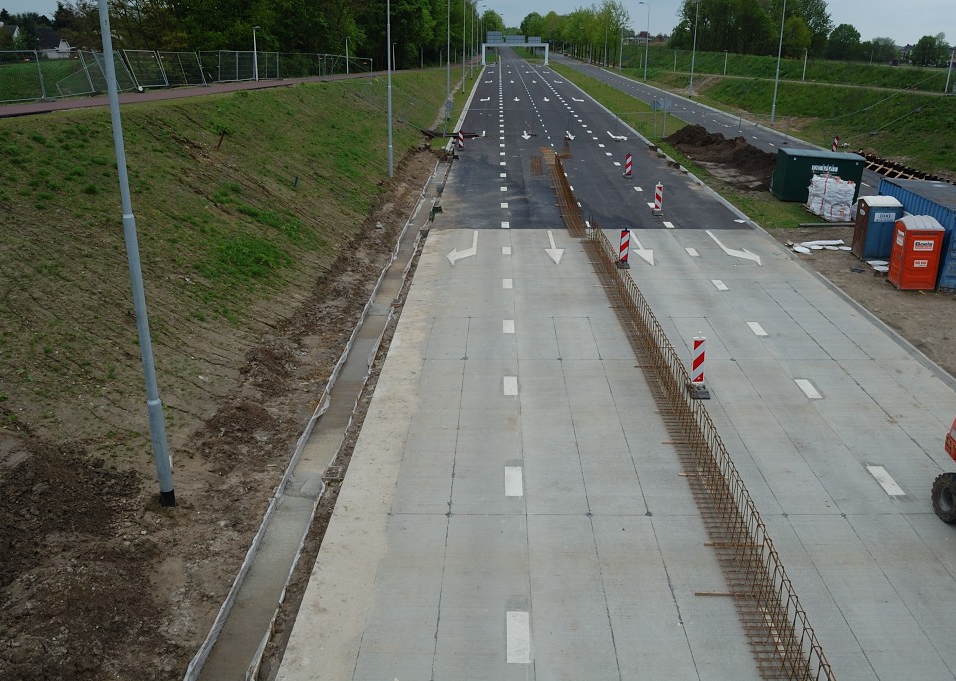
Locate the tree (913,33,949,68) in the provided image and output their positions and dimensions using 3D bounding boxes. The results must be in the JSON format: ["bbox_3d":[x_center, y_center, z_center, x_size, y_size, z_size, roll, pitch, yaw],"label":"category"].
[{"bbox_3d":[112.034,-71.925,190.000,8.200,8.180,8.200,11,23,27],"label":"tree"}]

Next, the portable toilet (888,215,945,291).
[{"bbox_3d":[14.657,-2.943,25.663,1.200,2.300,1.150,3,20,7],"label":"portable toilet"}]

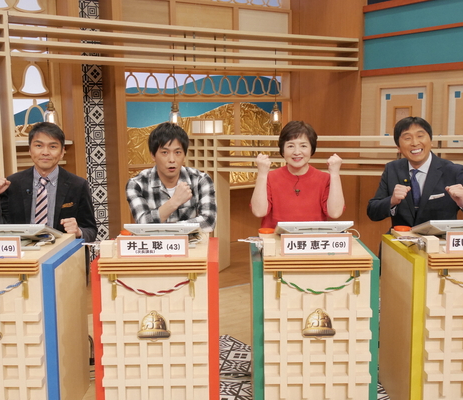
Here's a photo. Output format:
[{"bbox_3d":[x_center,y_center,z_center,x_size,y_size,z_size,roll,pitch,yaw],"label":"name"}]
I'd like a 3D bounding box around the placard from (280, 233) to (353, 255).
[{"bbox_3d":[0.363,0.190,2.772,0.302,0.094,0.040,0,7,1],"label":"placard"}]

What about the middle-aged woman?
[{"bbox_3d":[0.343,0.259,3.310,0.490,1.290,0.720,0,7,4],"label":"middle-aged woman"}]

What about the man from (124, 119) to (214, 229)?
[{"bbox_3d":[-0.297,0.259,3.309,0.480,1.300,0.780,-1,7,-3],"label":"man"}]

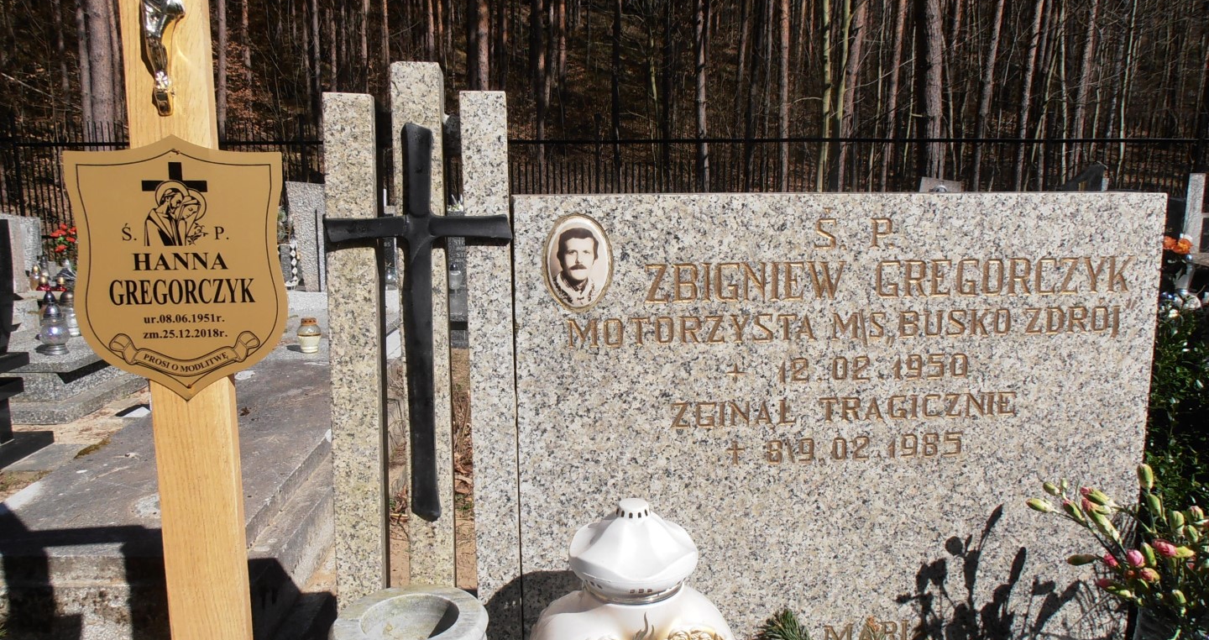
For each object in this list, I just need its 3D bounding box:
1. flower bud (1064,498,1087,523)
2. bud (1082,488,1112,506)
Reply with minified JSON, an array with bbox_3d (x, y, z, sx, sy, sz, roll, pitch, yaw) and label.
[{"bbox_3d":[0.539,0.219,0.959,0.012,0.033,0.012,-45,17,0],"label":"flower bud"},{"bbox_3d":[0.565,0.203,0.960,0.037,0.013,0.013,24,0,-17],"label":"bud"}]

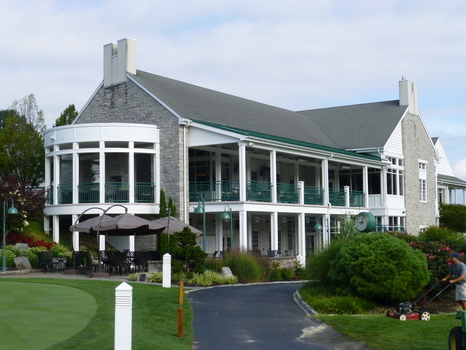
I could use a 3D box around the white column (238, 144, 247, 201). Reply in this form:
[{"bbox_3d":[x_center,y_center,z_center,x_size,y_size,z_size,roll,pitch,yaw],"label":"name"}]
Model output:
[{"bbox_3d":[0.548,-0.156,37.188,0.220,3.030,0.220,-3,-5,34],"label":"white column"}]

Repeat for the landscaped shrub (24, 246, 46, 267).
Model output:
[{"bbox_3d":[-9.043,3.754,33.300,1.020,0.950,1.000,0,-4,0],"label":"landscaped shrub"}]

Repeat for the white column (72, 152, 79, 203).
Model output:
[{"bbox_3d":[-8.338,-0.032,38.628,0.240,3.145,0.240,-3,-5,23],"label":"white column"}]

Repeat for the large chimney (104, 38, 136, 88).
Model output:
[{"bbox_3d":[-6.727,-6.602,43.642,0.780,2.641,2.173,4,-7,-45],"label":"large chimney"}]

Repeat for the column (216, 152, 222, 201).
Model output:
[{"bbox_3d":[-0.773,0.122,41.096,0.220,2.800,0.220,-3,-5,34],"label":"column"}]

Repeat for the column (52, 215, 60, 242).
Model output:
[{"bbox_3d":[-9.756,3.030,40.140,0.250,1.620,0.250,-3,-5,34],"label":"column"}]

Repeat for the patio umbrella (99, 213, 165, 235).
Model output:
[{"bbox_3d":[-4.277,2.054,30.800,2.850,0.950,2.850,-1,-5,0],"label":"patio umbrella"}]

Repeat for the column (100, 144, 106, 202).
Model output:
[{"bbox_3d":[-6.805,-0.131,38.100,0.240,3.200,0.240,-1,-4,3],"label":"column"}]

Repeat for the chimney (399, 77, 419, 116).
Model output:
[{"bbox_3d":[13.117,-5.669,53.900,0.750,2.450,2.050,-3,-5,33],"label":"chimney"}]

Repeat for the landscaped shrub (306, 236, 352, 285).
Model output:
[{"bbox_3d":[3.821,3.350,28.500,1.900,1.900,1.800,0,-4,0],"label":"landscaped shrub"}]

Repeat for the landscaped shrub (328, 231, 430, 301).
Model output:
[{"bbox_3d":[4.754,3.002,23.600,3.200,2.200,3.000,0,-4,0],"label":"landscaped shrub"}]

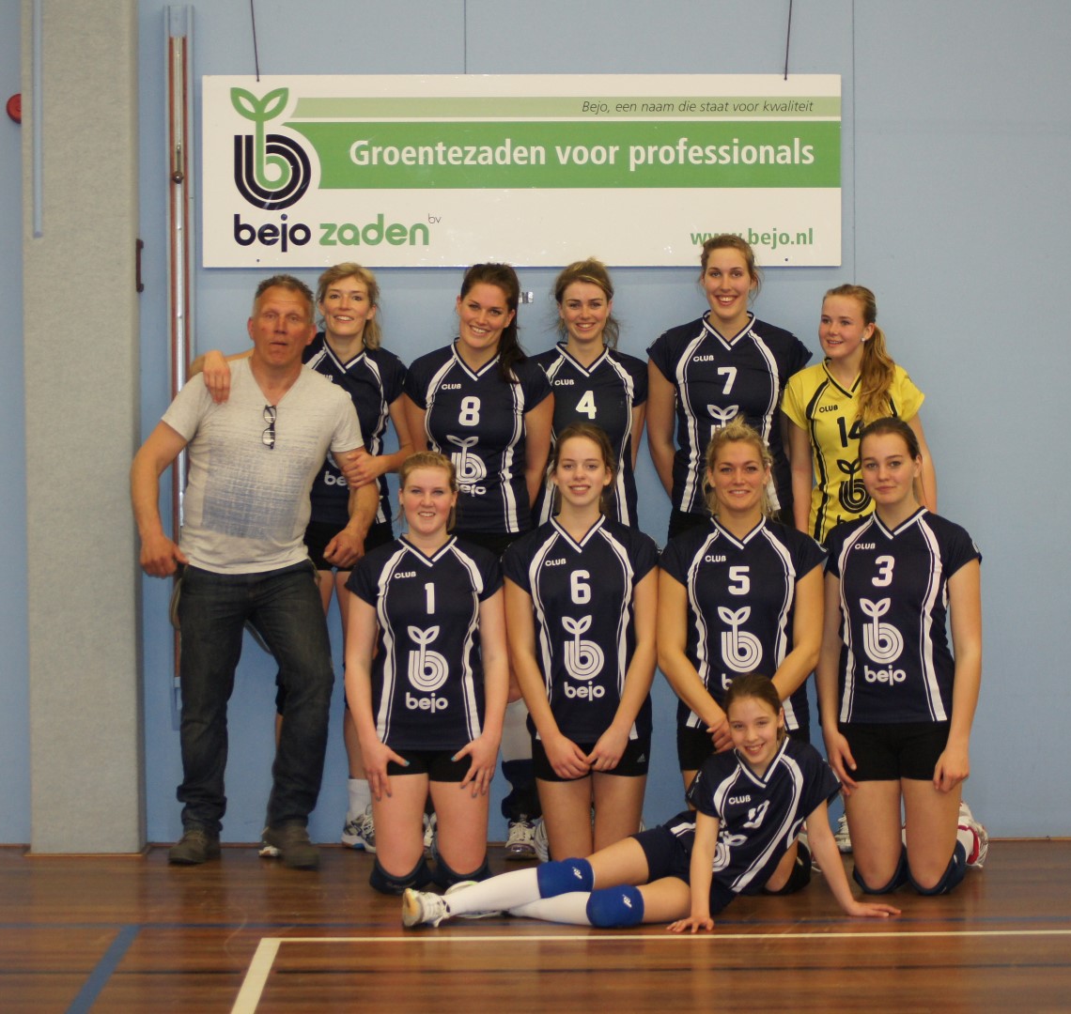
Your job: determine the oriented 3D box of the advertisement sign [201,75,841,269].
[{"bbox_3d":[-0.042,-1.051,10.850,2.000,0.600,0.030,0,2,-1],"label":"advertisement sign"}]

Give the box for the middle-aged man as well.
[{"bbox_3d":[-0.858,0.189,10.550,0.740,1.775,0.420,0,2,-3],"label":"middle-aged man"}]

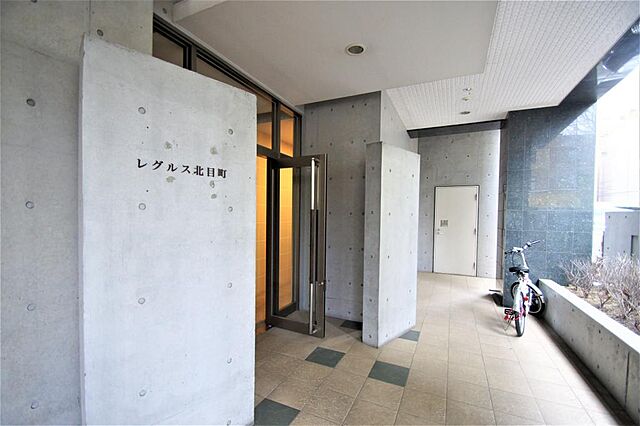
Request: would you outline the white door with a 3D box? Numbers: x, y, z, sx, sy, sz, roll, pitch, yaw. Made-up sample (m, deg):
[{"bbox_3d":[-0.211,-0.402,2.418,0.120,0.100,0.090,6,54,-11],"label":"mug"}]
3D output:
[{"bbox_3d":[3.107,0.399,6.100,0.890,2.030,0.070,1,1,26],"label":"white door"}]

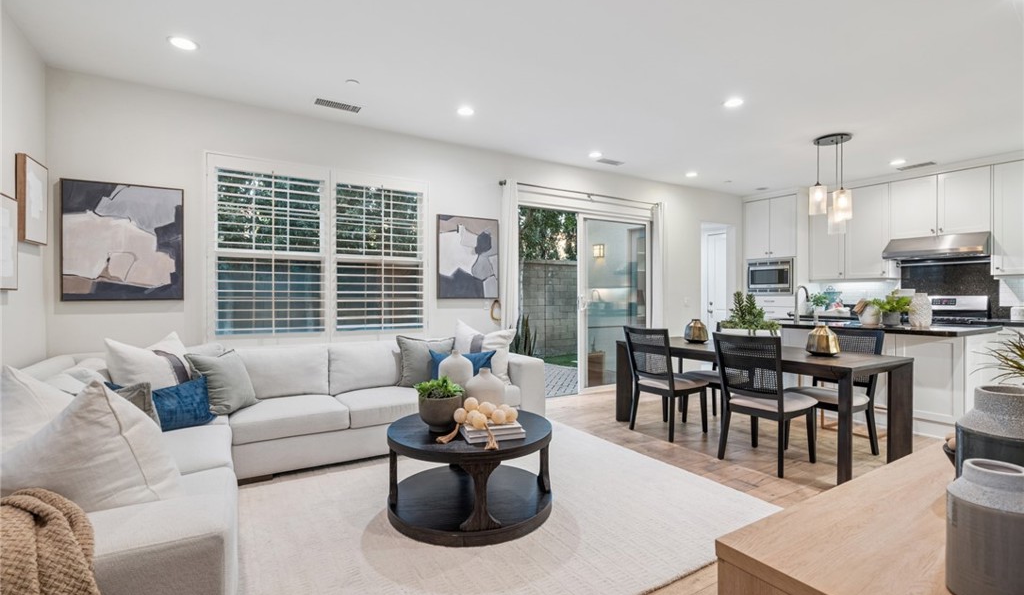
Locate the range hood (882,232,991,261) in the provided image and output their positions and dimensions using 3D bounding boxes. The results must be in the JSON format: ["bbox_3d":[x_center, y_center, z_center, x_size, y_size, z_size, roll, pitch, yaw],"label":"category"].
[{"bbox_3d":[5.140,-0.600,5.470,0.560,0.245,0.905,0,0,-33],"label":"range hood"}]

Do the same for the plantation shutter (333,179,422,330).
[{"bbox_3d":[-1.207,-0.366,4.236,0.830,1.360,0.080,0,0,-31],"label":"plantation shutter"}]

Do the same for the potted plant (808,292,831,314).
[{"bbox_3d":[4.400,0.069,6.500,0.230,0.295,0.230,0,0,-33],"label":"potted plant"}]

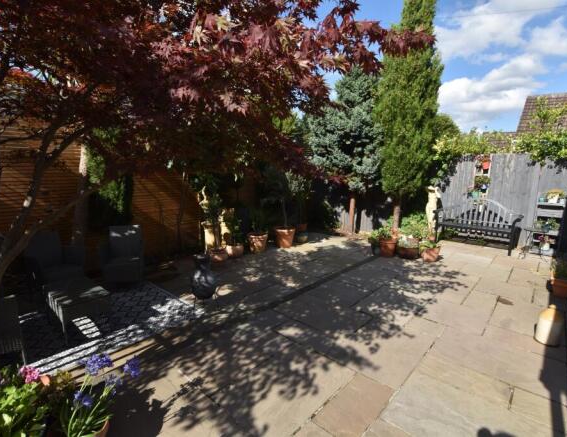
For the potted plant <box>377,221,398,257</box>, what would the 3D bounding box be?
[{"bbox_3d":[1.881,0.364,5.282,0.376,0.623,0.376,0,8,0],"label":"potted plant"}]

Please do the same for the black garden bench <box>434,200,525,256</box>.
[{"bbox_3d":[4.127,0.142,6.223,0.650,0.980,1.450,-7,10,-40],"label":"black garden bench"}]

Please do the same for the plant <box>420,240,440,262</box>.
[{"bbox_3d":[2.518,0.560,4.988,0.299,0.324,0.299,0,8,0],"label":"plant"}]

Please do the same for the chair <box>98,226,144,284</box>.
[{"bbox_3d":[-2.432,0.542,4.430,0.570,0.750,0.620,-3,8,-22],"label":"chair"}]

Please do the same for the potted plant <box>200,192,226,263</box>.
[{"bbox_3d":[-1.274,0.142,5.299,0.467,1.298,0.467,-2,8,-14],"label":"potted plant"}]

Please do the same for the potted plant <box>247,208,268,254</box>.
[{"bbox_3d":[-0.473,0.227,5.306,0.398,0.798,0.400,0,8,0],"label":"potted plant"}]

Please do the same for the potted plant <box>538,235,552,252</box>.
[{"bbox_3d":[5.104,0.466,5.671,0.202,0.310,0.202,7,10,42],"label":"potted plant"}]

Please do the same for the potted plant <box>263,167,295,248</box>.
[{"bbox_3d":[-0.109,-0.241,6.355,0.720,1.740,0.680,0,8,0],"label":"potted plant"}]

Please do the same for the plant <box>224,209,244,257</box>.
[{"bbox_3d":[-0.970,0.294,5.644,0.424,0.902,0.424,-2,8,-10],"label":"plant"}]

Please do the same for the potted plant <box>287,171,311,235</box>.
[{"bbox_3d":[0.380,-0.352,7.377,0.600,1.680,0.580,0,8,0],"label":"potted plant"}]

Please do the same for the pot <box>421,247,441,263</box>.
[{"bbox_3d":[2.519,0.622,4.995,0.293,0.201,0.293,0,8,0],"label":"pot"}]

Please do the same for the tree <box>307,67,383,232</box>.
[{"bbox_3d":[1.424,-1.540,6.969,1.780,3.850,1.750,0,8,0],"label":"tree"}]

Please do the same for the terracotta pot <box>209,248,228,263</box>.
[{"bbox_3d":[-1.067,0.618,4.808,0.312,0.180,0.312,0,8,0],"label":"terracotta pot"}]

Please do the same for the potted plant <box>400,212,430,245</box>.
[{"bbox_3d":[2.629,0.239,5.800,0.600,0.720,0.550,0,8,0],"label":"potted plant"}]

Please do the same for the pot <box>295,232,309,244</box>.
[{"bbox_3d":[0.377,0.419,6.125,0.300,0.220,0.300,0,8,0],"label":"pot"}]

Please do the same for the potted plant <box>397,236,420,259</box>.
[{"bbox_3d":[2.387,0.538,5.560,0.422,0.394,0.422,3,8,23],"label":"potted plant"}]

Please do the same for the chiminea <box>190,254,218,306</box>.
[{"bbox_3d":[-0.879,0.686,3.245,0.300,0.590,0.300,2,9,18],"label":"chiminea"}]

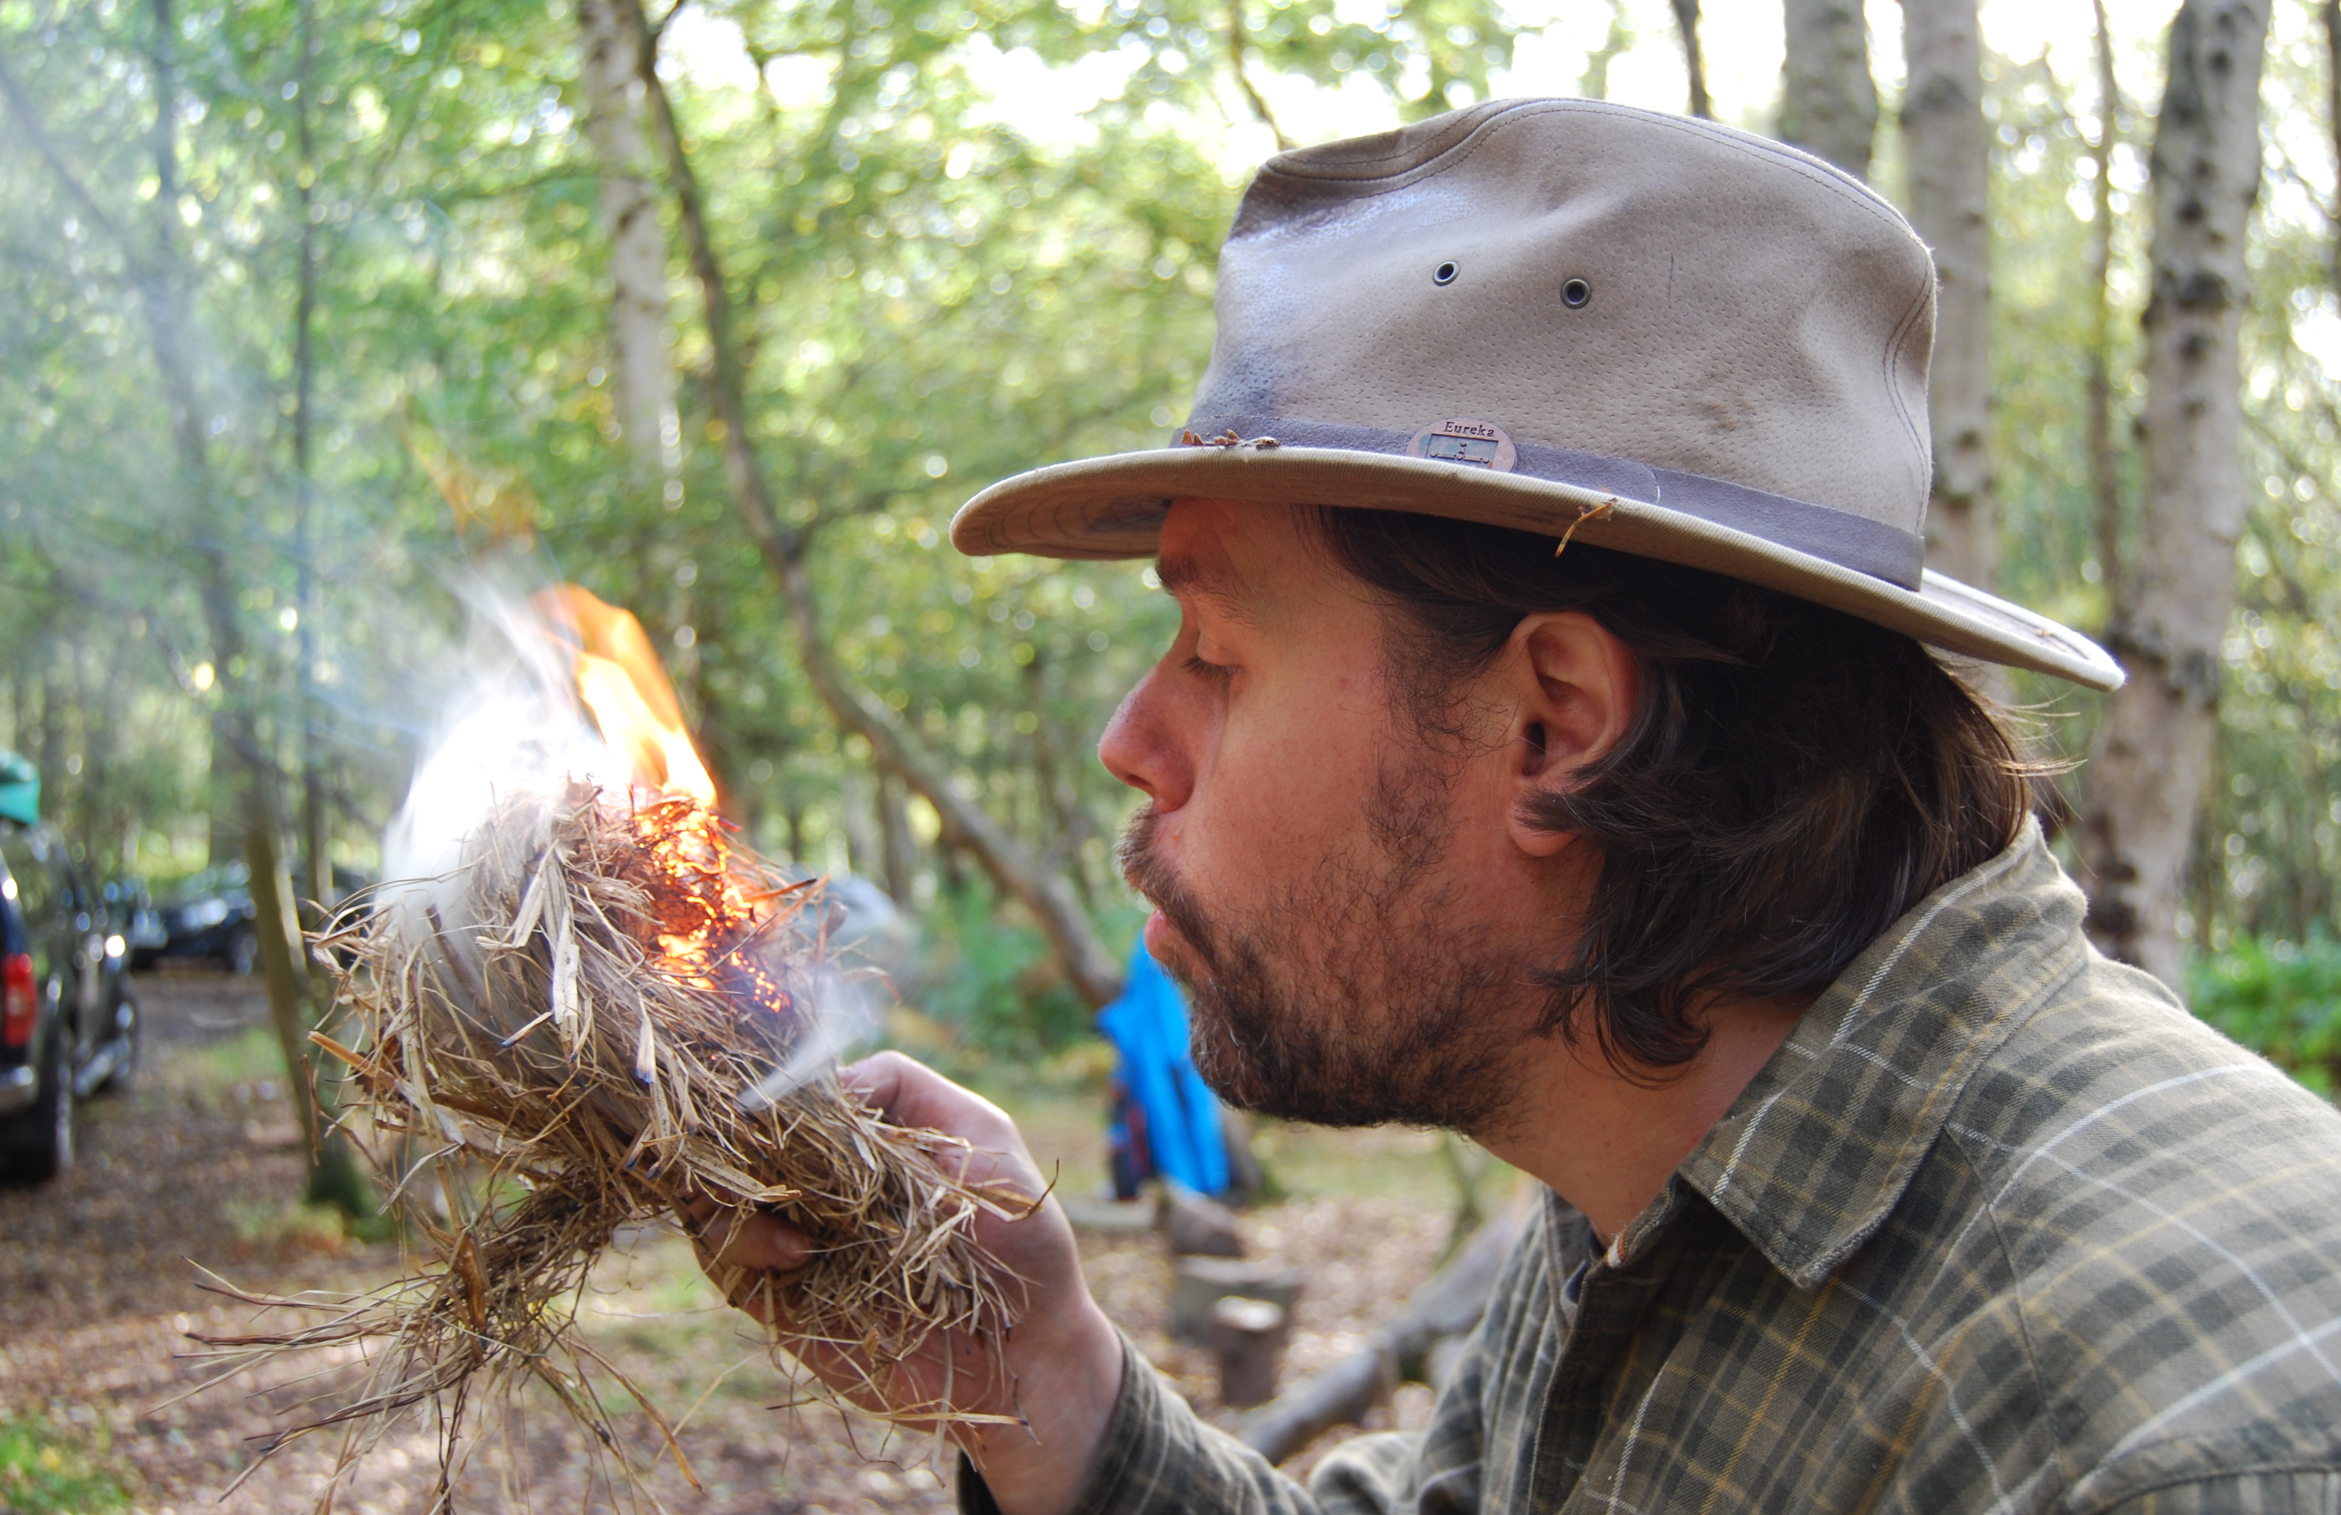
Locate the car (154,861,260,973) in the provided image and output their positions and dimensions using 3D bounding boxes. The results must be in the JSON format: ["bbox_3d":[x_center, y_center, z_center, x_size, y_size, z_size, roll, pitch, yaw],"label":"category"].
[{"bbox_3d":[-11.850,2.033,33.000,1.760,1.450,4.250,0,-1,12],"label":"car"}]

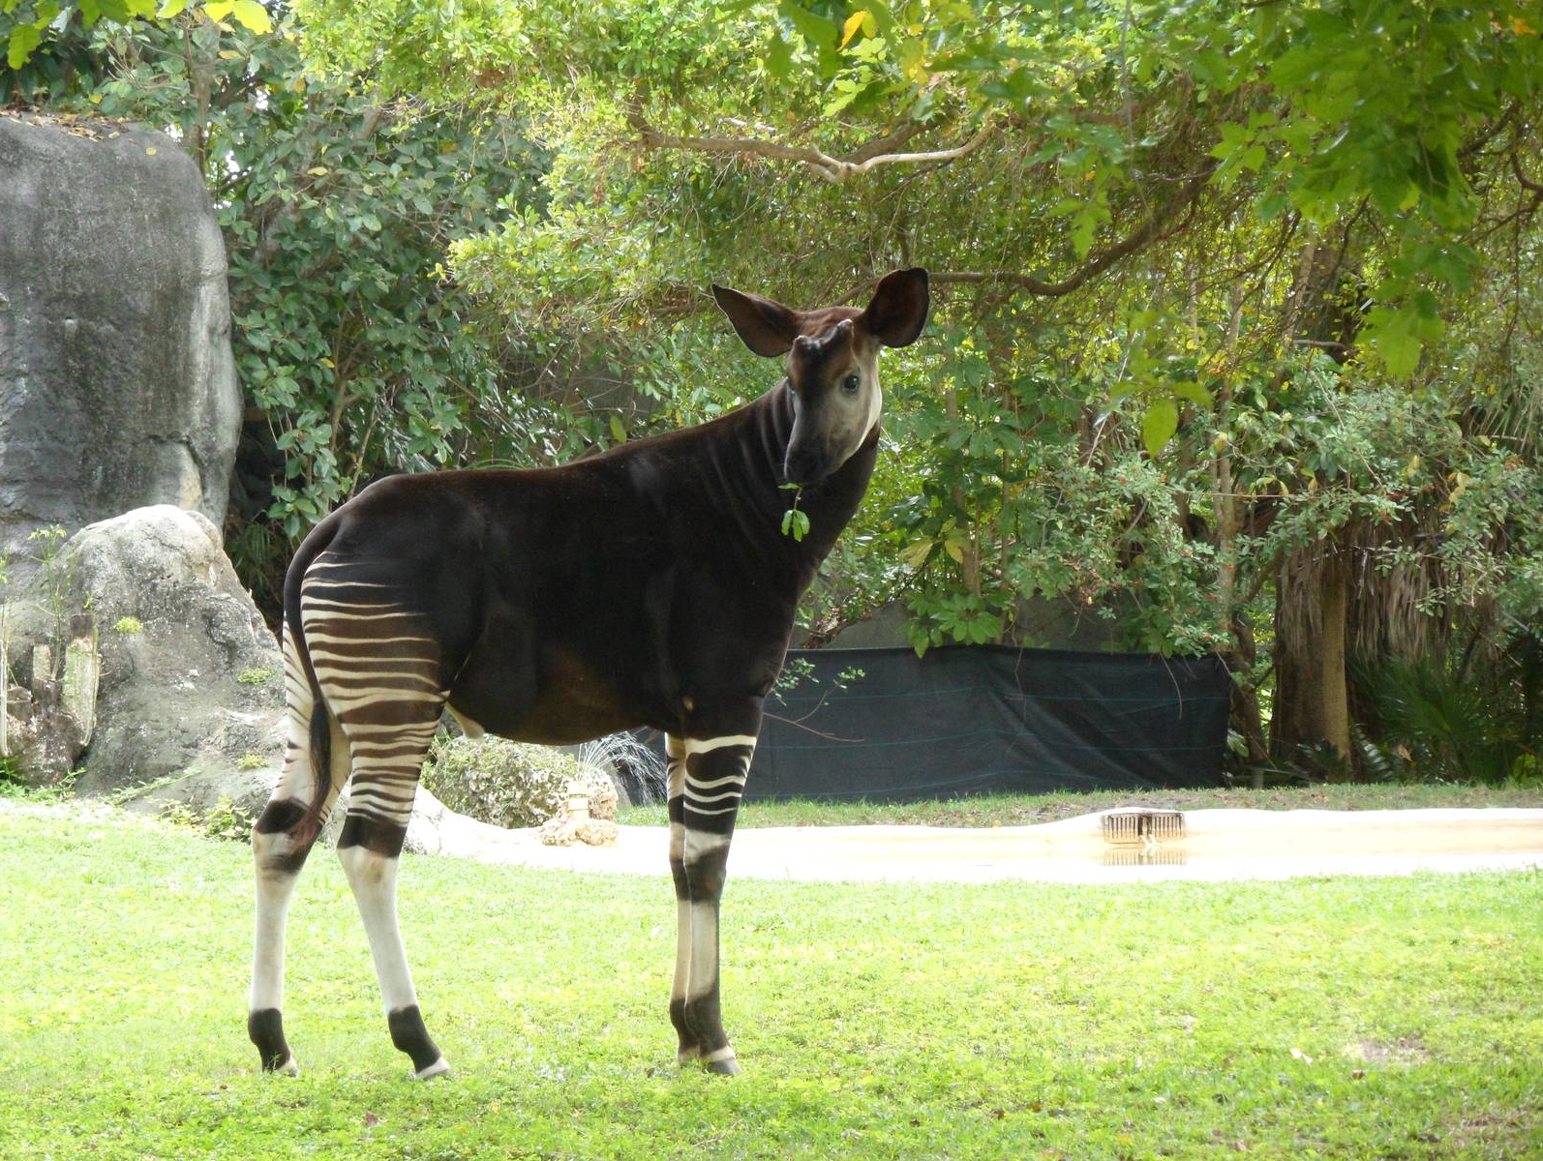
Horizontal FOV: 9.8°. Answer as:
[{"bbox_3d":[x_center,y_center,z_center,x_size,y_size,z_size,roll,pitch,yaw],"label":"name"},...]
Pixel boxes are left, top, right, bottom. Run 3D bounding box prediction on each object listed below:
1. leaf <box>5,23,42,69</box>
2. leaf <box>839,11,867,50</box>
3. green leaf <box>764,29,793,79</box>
[{"bbox_3d":[-1.288,-0.922,15.500,0.063,0.081,0.025,0,1,0],"label":"leaf"},{"bbox_3d":[0.123,-0.826,13.500,0.042,0.060,0.020,0,1,0],"label":"leaf"},{"bbox_3d":[0.011,-0.791,13.500,0.042,0.076,0.020,0,1,0],"label":"green leaf"}]

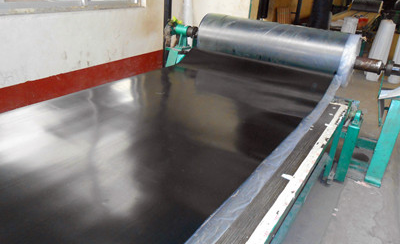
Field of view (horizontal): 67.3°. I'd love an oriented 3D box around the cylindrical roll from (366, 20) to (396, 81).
[{"bbox_3d":[3.180,-1.260,5.300,0.265,0.990,0.265,3,24,0],"label":"cylindrical roll"}]

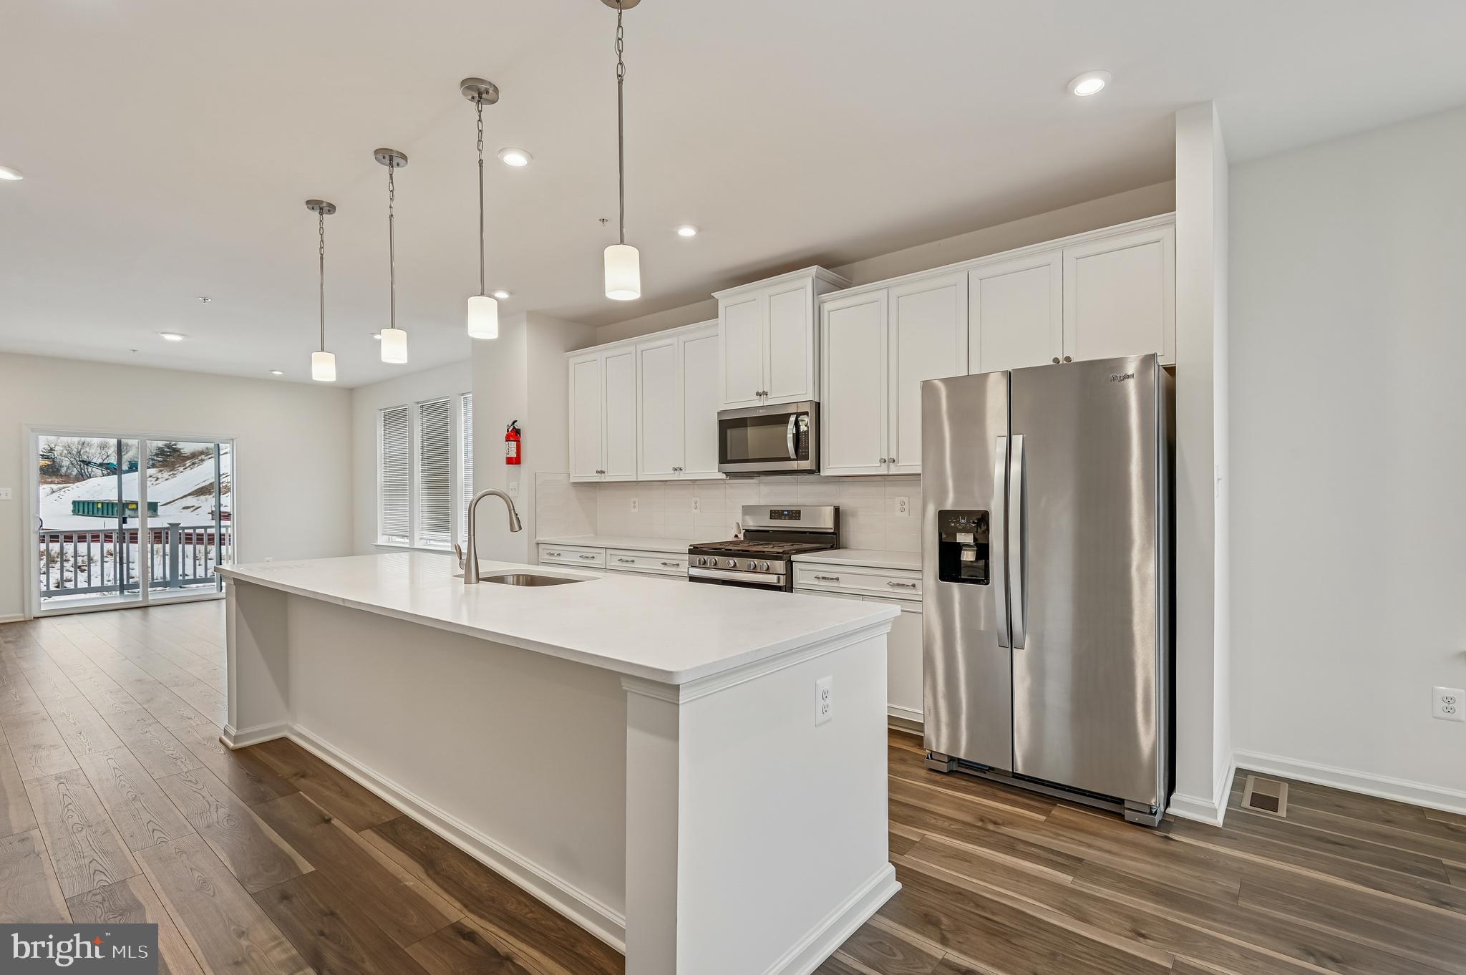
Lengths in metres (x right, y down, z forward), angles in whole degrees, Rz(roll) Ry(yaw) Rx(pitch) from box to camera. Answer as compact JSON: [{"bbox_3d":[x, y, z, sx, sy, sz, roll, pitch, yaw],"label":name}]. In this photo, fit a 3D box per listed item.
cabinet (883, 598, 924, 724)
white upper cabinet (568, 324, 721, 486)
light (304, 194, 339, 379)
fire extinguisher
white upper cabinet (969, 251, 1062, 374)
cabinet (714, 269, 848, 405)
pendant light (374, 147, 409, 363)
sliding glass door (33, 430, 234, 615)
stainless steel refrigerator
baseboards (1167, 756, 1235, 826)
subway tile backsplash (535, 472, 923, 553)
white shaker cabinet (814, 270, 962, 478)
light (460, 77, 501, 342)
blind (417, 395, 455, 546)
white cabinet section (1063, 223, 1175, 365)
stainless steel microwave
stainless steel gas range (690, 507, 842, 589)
[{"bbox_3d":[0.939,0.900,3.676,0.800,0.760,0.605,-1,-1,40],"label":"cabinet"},{"bbox_3d":[-0.640,-0.598,5.183,1.740,1.097,0.345,-1,-1,40],"label":"white upper cabinet"},{"bbox_3d":[-2.138,-1.011,3.380,0.137,0.911,0.137,-1,-1,39],"label":"light"},{"bbox_3d":[-1.780,-0.357,5.280,0.130,0.365,0.130,-1,-1,39],"label":"fire extinguisher"},{"bbox_3d":[1.522,-0.837,3.412,0.457,0.610,0.325,-1,-1,40],"label":"white upper cabinet"},{"bbox_3d":[0.319,-0.924,4.351,0.835,0.807,0.415,-1,-1,40],"label":"cabinet"},{"bbox_3d":[-1.516,-1.017,2.889,0.137,0.917,0.137,-1,-1,39],"label":"pendant light"},{"bbox_3d":[-6.793,0.392,7.483,0.100,1.980,1.730,-1,-1,39],"label":"sliding glass door"},{"bbox_3d":[1.428,0.395,2.916,0.885,1.743,0.835,-1,-1,40],"label":"stainless steel refrigerator"},{"bbox_3d":[1.976,1.221,2.732,0.185,0.087,0.707,-1,-1,40],"label":"baseboards"},{"bbox_3d":[-0.108,0.140,4.532,3.359,0.542,0.643,-1,-1,39],"label":"subway tile backsplash"},{"bbox_3d":[1.000,-0.602,3.847,0.908,1.064,0.333,-1,-1,39],"label":"white shaker cabinet"},{"bbox_3d":[-0.939,-1.022,2.408,0.134,0.926,0.134,-1,-1,40],"label":"light"},{"bbox_3d":[-3.536,-0.180,7.727,0.840,1.670,0.060,-1,-1,39],"label":"blind"},{"bbox_3d":[1.912,-0.860,3.198,0.460,0.624,0.331,-1,-2,38],"label":"white cabinet section"},{"bbox_3d":[0.330,-0.300,4.321,0.760,0.421,0.429,-1,-1,39],"label":"stainless steel microwave"},{"bbox_3d":[0.209,0.708,4.191,0.763,1.163,0.705,-1,-1,40],"label":"stainless steel gas range"}]

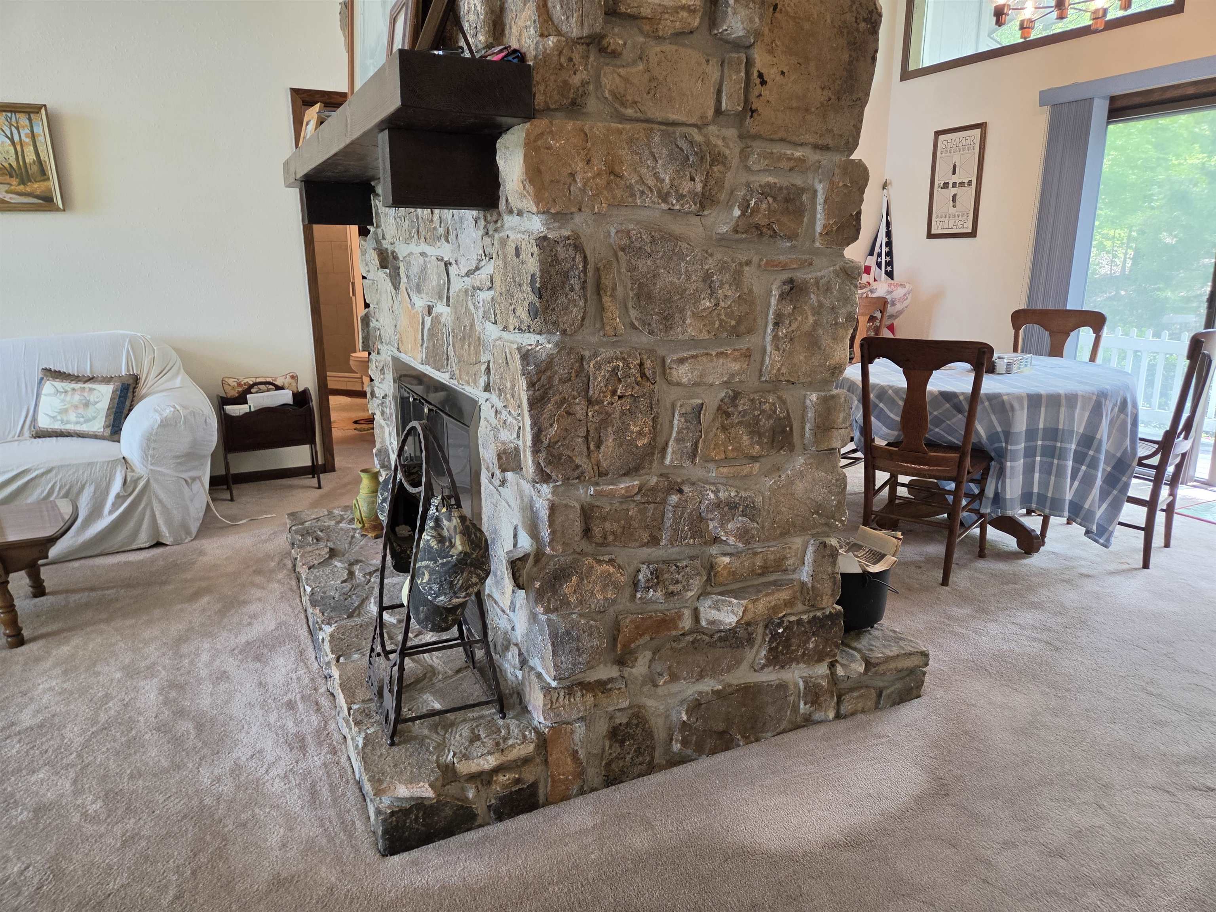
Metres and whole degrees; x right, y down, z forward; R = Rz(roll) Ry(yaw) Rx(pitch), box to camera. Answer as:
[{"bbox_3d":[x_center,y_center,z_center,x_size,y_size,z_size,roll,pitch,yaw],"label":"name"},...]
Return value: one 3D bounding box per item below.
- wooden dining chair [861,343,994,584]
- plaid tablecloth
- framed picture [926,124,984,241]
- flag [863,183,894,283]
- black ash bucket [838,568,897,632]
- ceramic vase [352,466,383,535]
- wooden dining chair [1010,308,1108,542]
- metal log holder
[{"bbox_3d":[1.325,-0.019,3.336,0.485,0.955,0.520,10,17,36],"label":"wooden dining chair"},{"bbox_3d":[1.856,-0.111,3.997,1.250,0.650,1.650,10,17,36],"label":"plaid tablecloth"},{"bbox_3d":[2.478,-1.945,5.762,0.025,0.765,0.450,-7,15,-26],"label":"framed picture"},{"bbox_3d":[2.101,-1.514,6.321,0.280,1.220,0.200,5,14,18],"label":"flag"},{"bbox_3d":[0.756,0.412,2.569,0.275,0.210,0.270,0,14,0],"label":"black ash bucket"},{"bbox_3d":[-0.979,0.193,3.339,0.125,0.275,0.140,-7,15,-26],"label":"ceramic vase"},{"bbox_3d":[2.407,-0.309,4.513,0.485,0.960,0.520,10,17,35],"label":"wooden dining chair"},{"bbox_3d":[-0.458,0.269,2.025,0.300,0.755,0.335,-7,15,-26],"label":"metal log holder"}]

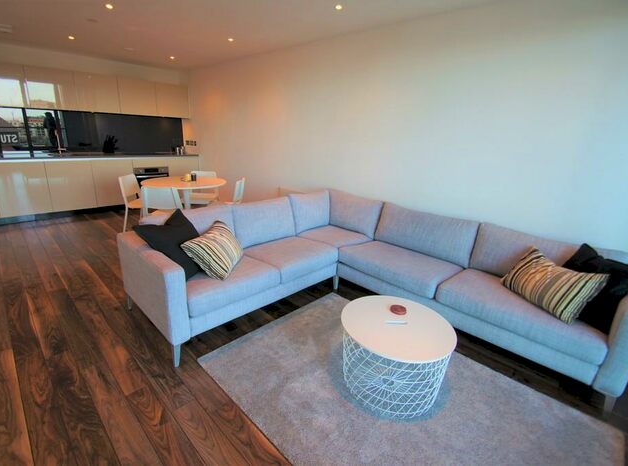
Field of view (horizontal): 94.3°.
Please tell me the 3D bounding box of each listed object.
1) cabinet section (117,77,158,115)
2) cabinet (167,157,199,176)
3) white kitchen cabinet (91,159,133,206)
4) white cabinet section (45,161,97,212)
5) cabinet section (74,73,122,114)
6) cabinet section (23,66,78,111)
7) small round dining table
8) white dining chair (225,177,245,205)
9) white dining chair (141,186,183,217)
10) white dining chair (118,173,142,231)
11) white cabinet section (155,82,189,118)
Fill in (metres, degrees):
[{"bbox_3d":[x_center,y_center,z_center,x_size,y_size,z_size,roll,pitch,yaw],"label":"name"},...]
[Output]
[{"bbox_3d":[-3.135,-2.369,5.112,0.350,0.560,0.600,20,24,39],"label":"cabinet section"},{"bbox_3d":[-2.844,-1.200,6.197,0.580,0.780,0.620,19,24,39],"label":"cabinet"},{"bbox_3d":[-3.676,-0.956,5.336,0.580,0.760,0.600,19,24,39],"label":"white kitchen cabinet"},{"bbox_3d":[-3.897,-0.800,4.641,0.580,0.733,0.600,20,24,39],"label":"white cabinet section"},{"bbox_3d":[-3.529,-2.249,4.713,0.350,0.560,0.600,20,24,39],"label":"cabinet section"},{"bbox_3d":[-3.916,-2.128,4.329,0.350,0.560,0.600,20,24,39],"label":"cabinet section"},{"bbox_3d":[-1.764,-0.327,4.052,1.050,0.740,1.050,3,19,-1],"label":"small round dining table"},{"bbox_3d":[-1.267,-0.384,4.223,0.490,0.790,0.440,4,19,1],"label":"white dining chair"},{"bbox_3d":[-1.788,-0.198,3.587,0.440,0.790,0.490,0,19,-11],"label":"white dining chair"},{"bbox_3d":[-2.307,-0.388,4.064,0.490,0.790,0.440,2,19,-4],"label":"white dining chair"},{"bbox_3d":[-2.740,-2.488,5.518,0.350,0.560,0.590,20,24,39],"label":"white cabinet section"}]

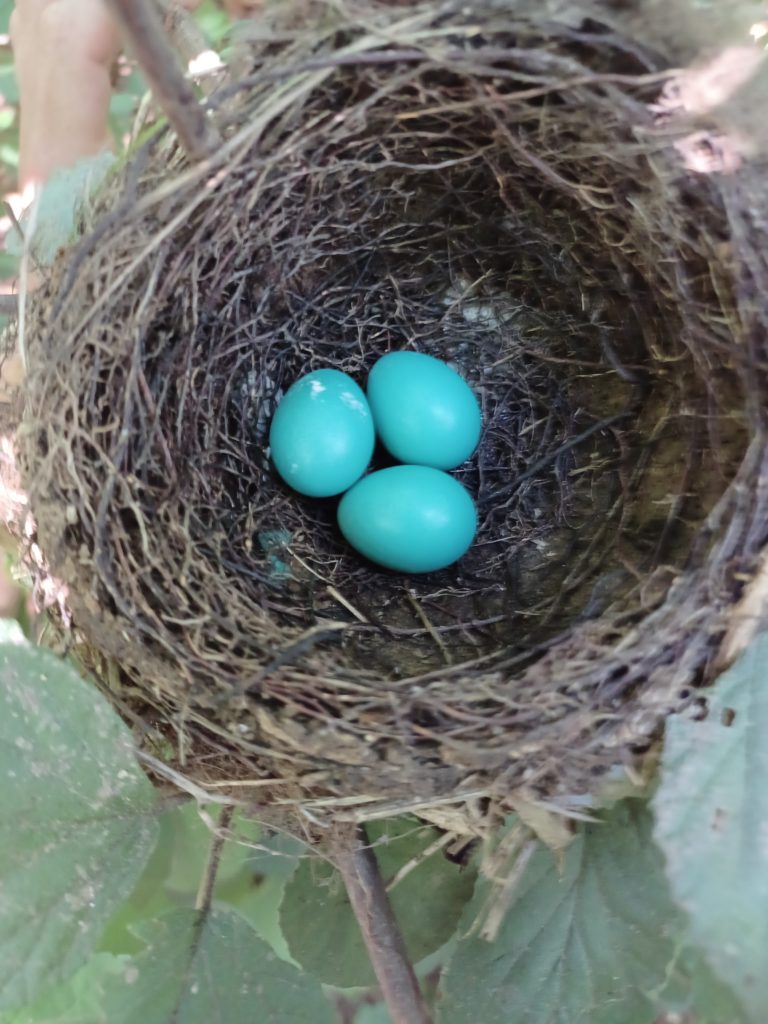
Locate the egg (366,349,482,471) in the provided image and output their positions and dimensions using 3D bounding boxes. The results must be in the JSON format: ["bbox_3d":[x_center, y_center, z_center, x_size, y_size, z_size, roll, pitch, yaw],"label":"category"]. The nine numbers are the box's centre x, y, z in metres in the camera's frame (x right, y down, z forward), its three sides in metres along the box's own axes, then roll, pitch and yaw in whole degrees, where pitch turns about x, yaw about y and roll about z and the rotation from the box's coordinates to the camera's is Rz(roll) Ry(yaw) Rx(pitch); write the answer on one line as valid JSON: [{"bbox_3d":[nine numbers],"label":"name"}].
[{"bbox_3d":[0.007,-0.019,0.137,0.019,0.019,0.025,-37,78,-12],"label":"egg"}]

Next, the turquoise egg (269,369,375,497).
[{"bbox_3d":[-0.011,-0.014,0.134,0.019,0.019,0.025,-2,69,-1],"label":"turquoise egg"}]

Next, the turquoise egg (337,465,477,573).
[{"bbox_3d":[0.004,0.001,0.131,0.025,0.019,0.019,8,72,2],"label":"turquoise egg"}]

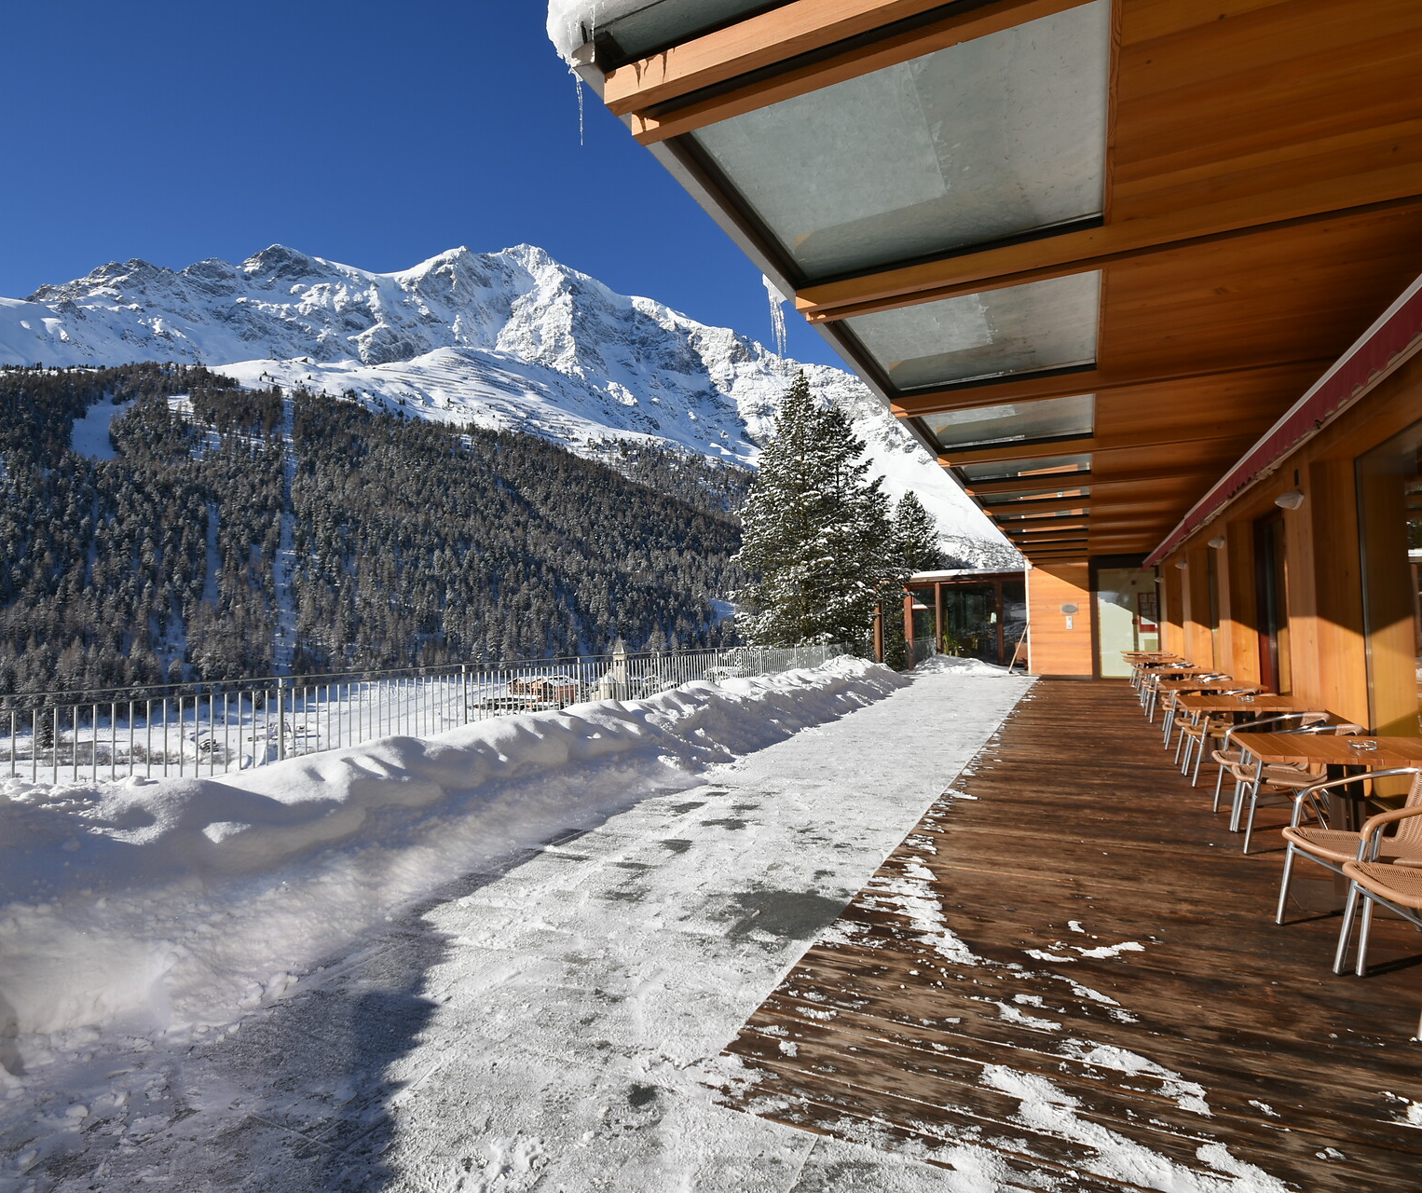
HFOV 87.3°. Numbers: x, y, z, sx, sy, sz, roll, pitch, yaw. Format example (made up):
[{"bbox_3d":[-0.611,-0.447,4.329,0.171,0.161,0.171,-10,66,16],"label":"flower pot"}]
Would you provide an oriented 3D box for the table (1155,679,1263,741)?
[{"bbox_3d":[4.840,1.223,7.267,0.810,0.735,0.810,-2,-3,25],"label":"table"}]

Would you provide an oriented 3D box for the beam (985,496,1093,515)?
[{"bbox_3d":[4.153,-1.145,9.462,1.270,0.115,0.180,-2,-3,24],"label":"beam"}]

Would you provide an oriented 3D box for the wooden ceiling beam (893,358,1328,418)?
[{"bbox_3d":[2.392,-1.326,4.534,2.535,0.115,0.180,-2,-3,24],"label":"wooden ceiling beam"}]

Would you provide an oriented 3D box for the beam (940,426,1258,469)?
[{"bbox_3d":[3.203,-1.271,6.146,2.534,0.115,0.180,-2,-3,24],"label":"beam"}]

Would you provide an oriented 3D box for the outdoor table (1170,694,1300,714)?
[{"bbox_3d":[4.034,1.166,5.625,0.810,0.735,0.810,-2,-3,25],"label":"outdoor table"}]

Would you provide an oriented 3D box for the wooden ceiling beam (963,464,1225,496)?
[{"bbox_3d":[3.968,-1.218,7.675,2.538,0.115,0.180,-2,-3,24],"label":"wooden ceiling beam"}]

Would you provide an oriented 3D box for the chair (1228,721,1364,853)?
[{"bbox_3d":[3.451,1.129,4.463,0.590,0.730,0.560,-2,-3,28],"label":"chair"}]

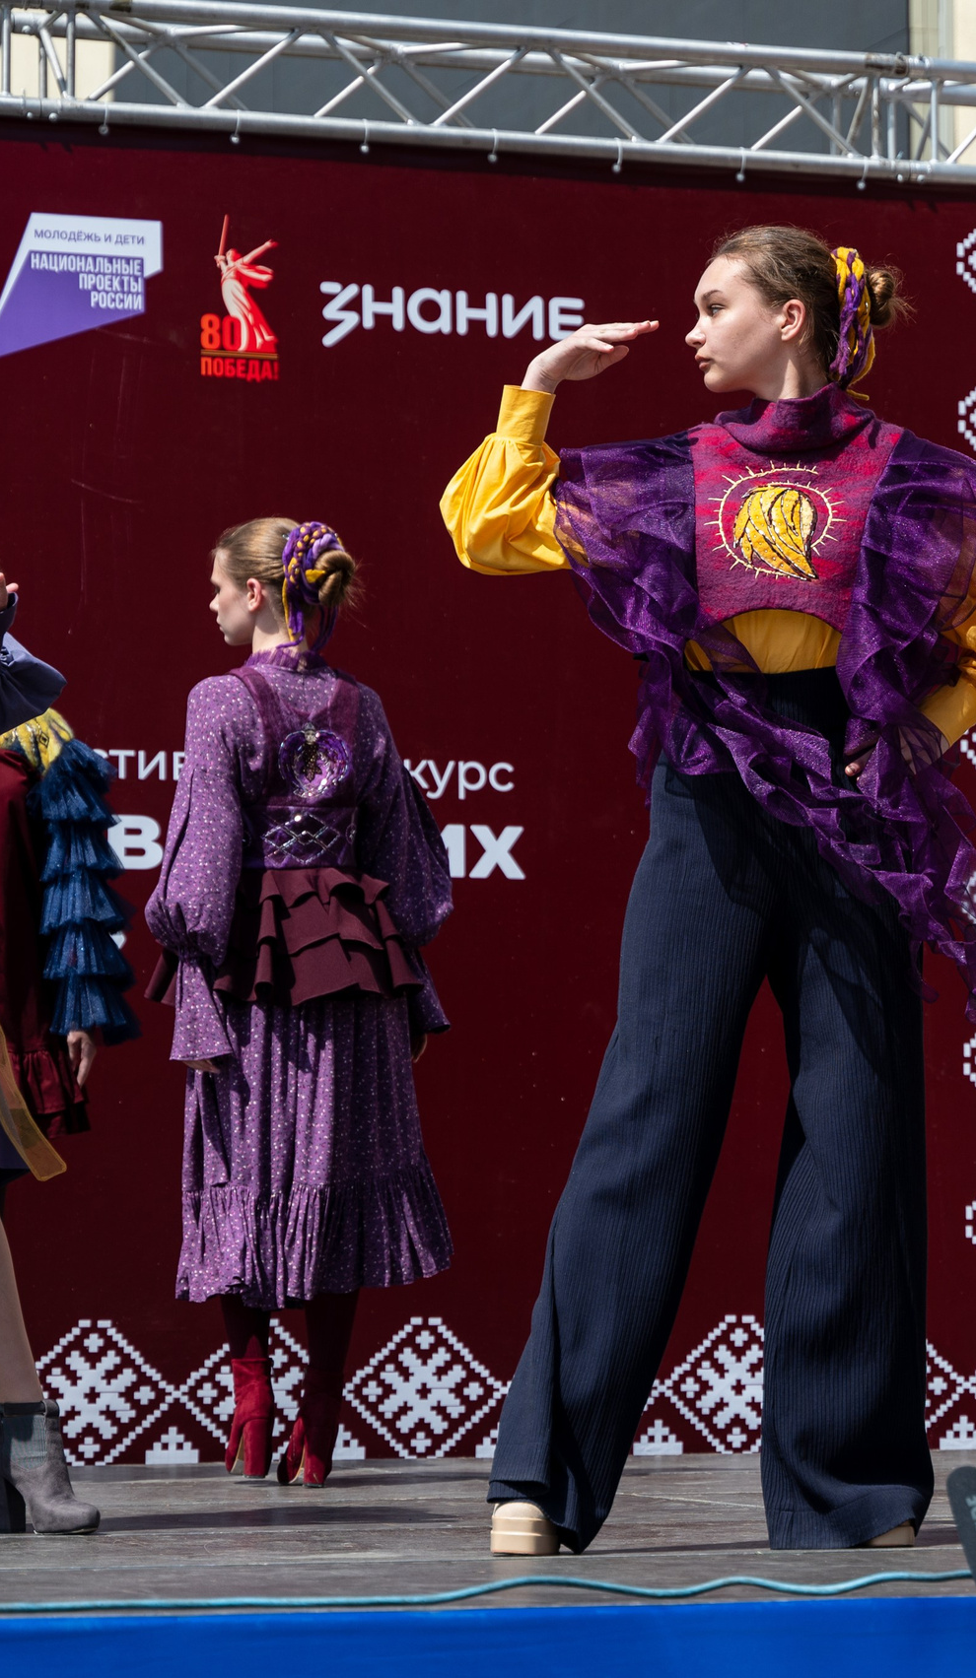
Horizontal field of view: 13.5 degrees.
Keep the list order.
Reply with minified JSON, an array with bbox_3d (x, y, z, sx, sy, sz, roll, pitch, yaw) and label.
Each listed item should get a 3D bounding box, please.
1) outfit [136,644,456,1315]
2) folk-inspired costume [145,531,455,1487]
[{"bbox_3d":[-0.347,0.253,7.623,0.560,1.213,0.420,1,-7,-12],"label":"outfit"},{"bbox_3d":[-0.347,0.292,7.619,0.560,1.776,0.420,1,-7,-12],"label":"folk-inspired costume"}]

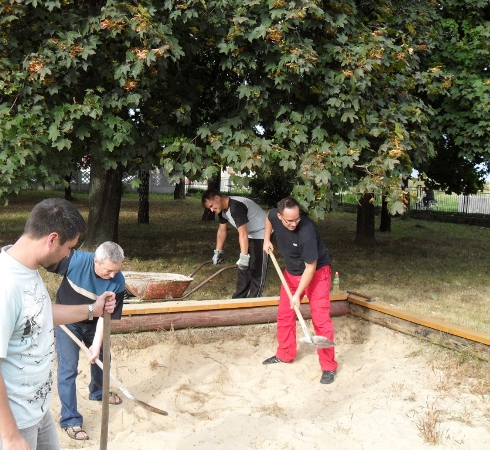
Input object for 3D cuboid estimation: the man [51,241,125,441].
[{"bbox_3d":[-1.090,0.730,4.150,0.600,1.290,0.700,0,4,-27],"label":"man"}]

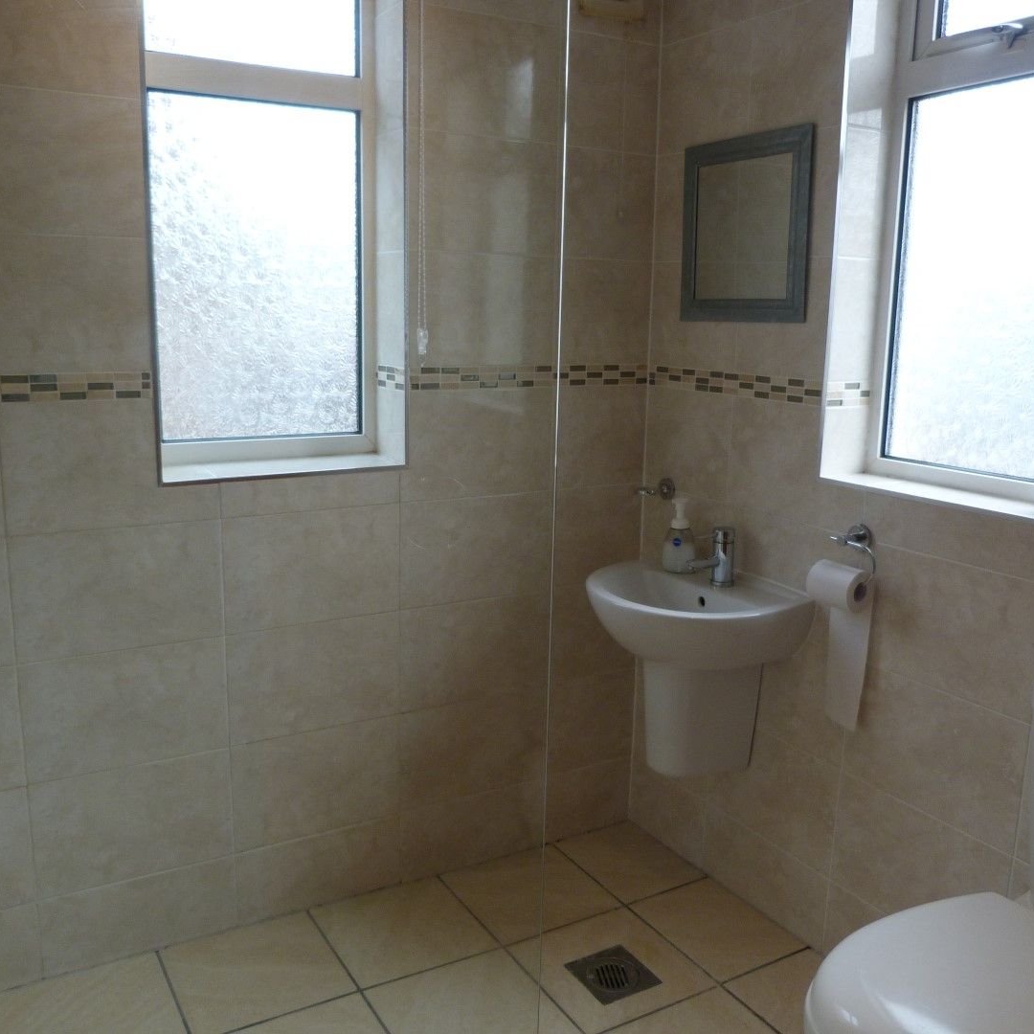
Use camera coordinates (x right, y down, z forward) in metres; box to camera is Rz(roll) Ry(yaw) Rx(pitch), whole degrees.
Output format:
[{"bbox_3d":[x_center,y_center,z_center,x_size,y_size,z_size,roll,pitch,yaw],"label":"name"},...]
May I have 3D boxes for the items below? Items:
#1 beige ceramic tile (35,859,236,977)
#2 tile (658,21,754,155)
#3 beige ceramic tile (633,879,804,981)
[{"bbox_3d":[-0.805,0.856,2.139,0.399,0.185,0.010,-5,13,-30],"label":"beige ceramic tile"},{"bbox_3d":[0.433,-0.976,2.300,0.010,0.250,0.314,-5,13,-30],"label":"tile"},{"bbox_3d":[0.460,0.952,2.310,0.257,0.010,0.333,-5,13,-30],"label":"beige ceramic tile"}]

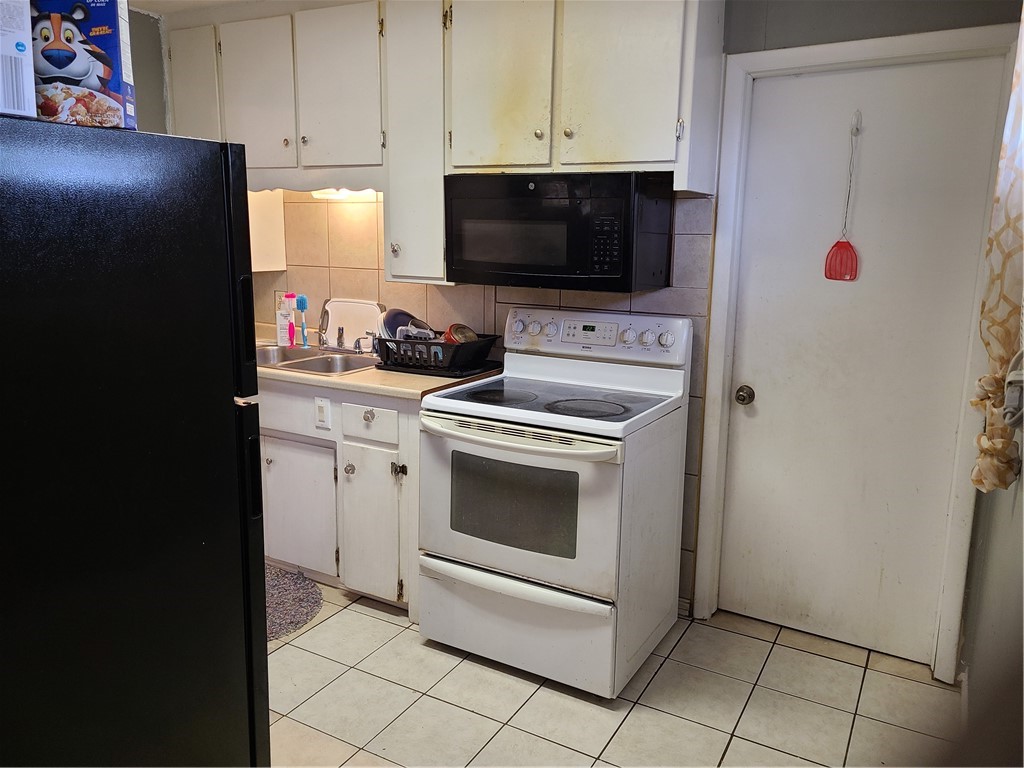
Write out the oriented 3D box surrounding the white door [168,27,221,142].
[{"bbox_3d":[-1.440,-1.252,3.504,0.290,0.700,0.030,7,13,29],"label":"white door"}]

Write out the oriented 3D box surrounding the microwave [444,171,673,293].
[{"bbox_3d":[0.174,-0.573,2.885,0.751,0.397,0.390,7,13,29],"label":"microwave"}]

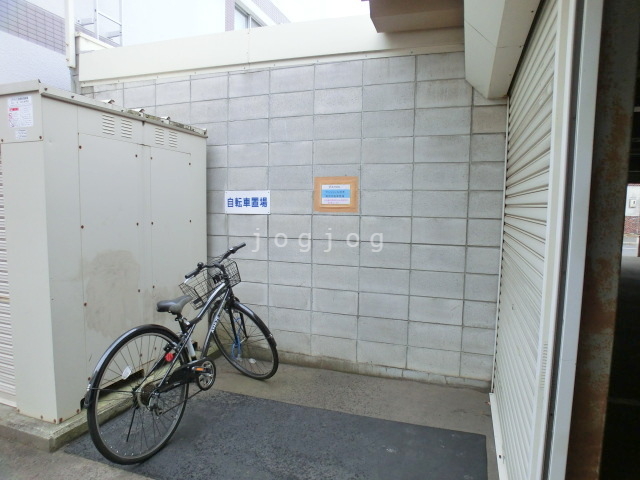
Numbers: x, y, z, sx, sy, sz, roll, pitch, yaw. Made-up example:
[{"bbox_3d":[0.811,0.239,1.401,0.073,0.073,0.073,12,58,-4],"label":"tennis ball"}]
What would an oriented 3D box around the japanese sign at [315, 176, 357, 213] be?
[{"bbox_3d":[0.129,-0.363,3.121,0.373,0.284,0.020,2,4,18],"label":"japanese sign"}]

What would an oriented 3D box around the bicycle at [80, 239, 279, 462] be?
[{"bbox_3d":[-0.855,0.617,2.493,0.700,1.080,1.570,2,5,19],"label":"bicycle"}]

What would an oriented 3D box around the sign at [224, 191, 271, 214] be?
[{"bbox_3d":[-0.632,-0.326,3.379,0.444,0.203,0.010,2,4,18],"label":"sign"}]

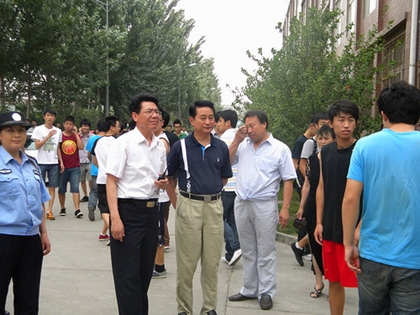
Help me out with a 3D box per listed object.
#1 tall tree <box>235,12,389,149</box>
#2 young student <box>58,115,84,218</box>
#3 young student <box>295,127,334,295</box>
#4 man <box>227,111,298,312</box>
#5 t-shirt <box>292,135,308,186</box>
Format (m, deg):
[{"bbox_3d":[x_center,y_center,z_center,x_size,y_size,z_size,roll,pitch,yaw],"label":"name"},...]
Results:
[{"bbox_3d":[2.079,-1.036,11.458,3.100,3.900,2.900,0,4,0],"label":"tall tree"},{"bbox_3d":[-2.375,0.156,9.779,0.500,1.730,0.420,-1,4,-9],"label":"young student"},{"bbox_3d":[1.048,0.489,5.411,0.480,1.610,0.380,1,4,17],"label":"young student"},{"bbox_3d":[0.475,0.455,5.158,0.600,1.710,0.420,3,4,37],"label":"man"},{"bbox_3d":[1.165,0.045,6.816,0.290,0.640,0.450,4,5,45],"label":"t-shirt"}]

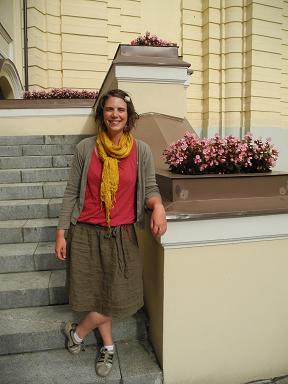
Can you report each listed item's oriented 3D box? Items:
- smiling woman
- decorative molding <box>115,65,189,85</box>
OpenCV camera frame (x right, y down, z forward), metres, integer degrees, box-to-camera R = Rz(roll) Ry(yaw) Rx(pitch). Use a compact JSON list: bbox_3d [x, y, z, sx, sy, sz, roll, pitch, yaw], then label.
[{"bbox_3d":[-0.199,0.246,1.851,0.650,1.650,0.380,-1,8,-5],"label":"smiling woman"},{"bbox_3d":[0.098,-1.385,3.720,0.880,0.195,0.130,-2,8,-10],"label":"decorative molding"}]

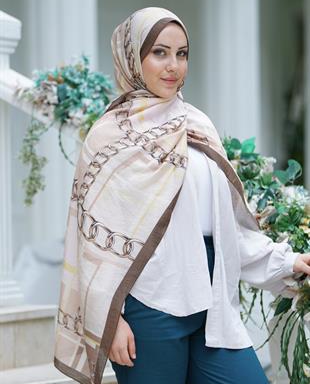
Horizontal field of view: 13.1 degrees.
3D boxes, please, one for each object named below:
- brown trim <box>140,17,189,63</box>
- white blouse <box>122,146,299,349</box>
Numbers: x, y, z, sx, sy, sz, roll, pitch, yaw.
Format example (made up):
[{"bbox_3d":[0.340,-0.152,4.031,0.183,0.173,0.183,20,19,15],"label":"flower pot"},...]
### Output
[{"bbox_3d":[0.023,-0.368,3.270,0.125,0.118,0.080,0,0,-25],"label":"brown trim"},{"bbox_3d":[0.124,0.104,3.300,0.460,0.550,0.300,0,0,-23],"label":"white blouse"}]

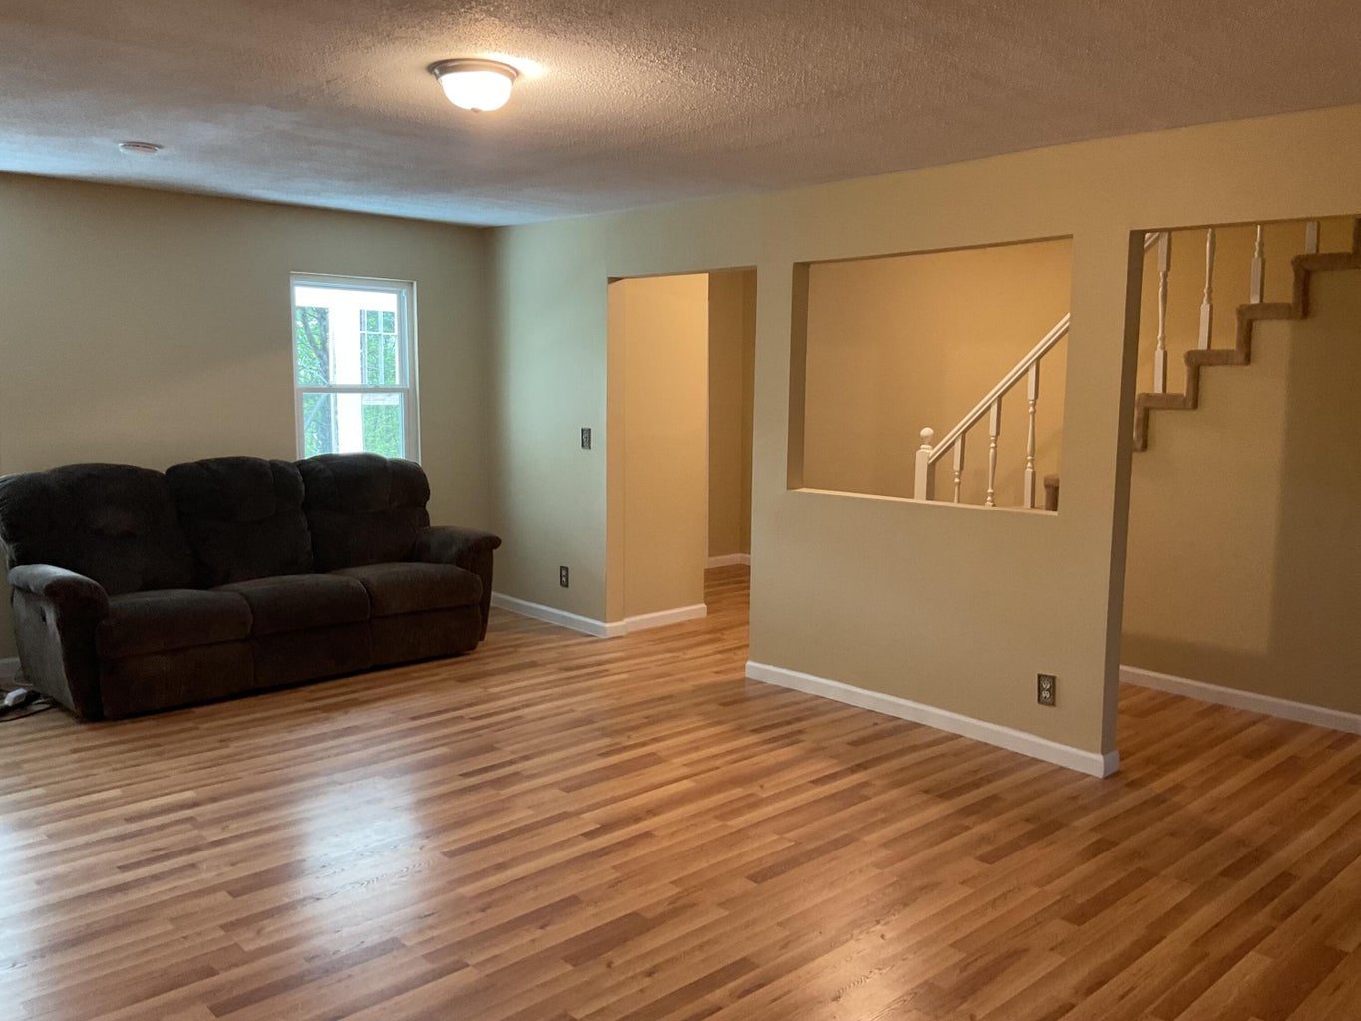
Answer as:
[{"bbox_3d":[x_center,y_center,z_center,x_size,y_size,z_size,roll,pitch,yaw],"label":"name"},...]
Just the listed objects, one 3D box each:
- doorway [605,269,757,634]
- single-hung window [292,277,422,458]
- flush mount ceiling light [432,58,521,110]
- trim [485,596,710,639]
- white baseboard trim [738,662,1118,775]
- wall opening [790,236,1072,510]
[{"bbox_3d":[0.010,-0.227,6.122,0.122,2.056,1.120,-6,10,-43],"label":"doorway"},{"bbox_3d":[-1.910,-0.716,6.717,0.793,1.281,0.095,-6,10,-43],"label":"single-hung window"},{"bbox_3d":[-0.608,-1.235,3.358,0.264,0.120,0.264,1,7,0],"label":"flush mount ceiling light"},{"bbox_3d":[-0.516,0.610,7.332,0.894,0.086,1.216,-6,10,-43],"label":"trim"},{"bbox_3d":[1.028,0.898,5.159,0.135,0.087,1.933,-6,10,-43],"label":"white baseboard trim"},{"bbox_3d":[1.050,-0.578,4.973,0.122,1.084,1.415,-6,10,-43],"label":"wall opening"}]

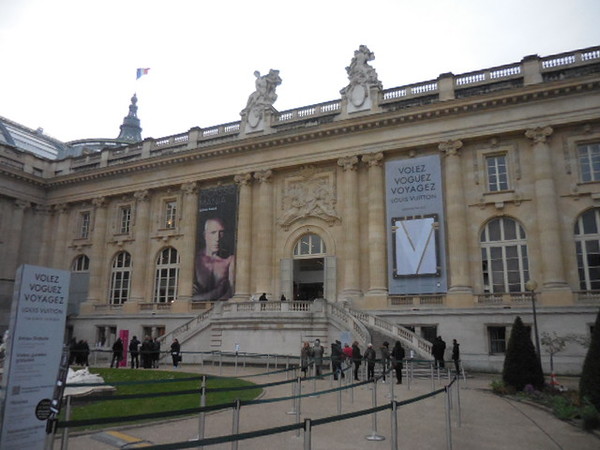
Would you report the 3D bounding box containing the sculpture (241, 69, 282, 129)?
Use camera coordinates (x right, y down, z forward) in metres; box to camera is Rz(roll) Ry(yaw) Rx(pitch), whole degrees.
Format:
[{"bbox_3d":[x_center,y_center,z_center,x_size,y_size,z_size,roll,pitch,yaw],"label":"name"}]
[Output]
[{"bbox_3d":[-3.334,-10.467,40.952,3.000,5.168,2.000,-6,-13,25],"label":"sculpture"}]

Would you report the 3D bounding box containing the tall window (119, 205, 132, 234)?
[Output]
[{"bbox_3d":[-16.054,-0.471,44.814,1.402,2.751,0.200,-6,-13,25],"label":"tall window"}]

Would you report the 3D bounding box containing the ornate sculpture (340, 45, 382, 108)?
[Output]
[{"bbox_3d":[4.629,-10.785,36.056,2.850,5.700,1.800,-6,-15,25],"label":"ornate sculpture"}]

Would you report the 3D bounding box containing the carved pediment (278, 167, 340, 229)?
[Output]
[{"bbox_3d":[0.770,-1.915,36.453,4.907,4.347,0.600,-6,-13,25],"label":"carved pediment"}]

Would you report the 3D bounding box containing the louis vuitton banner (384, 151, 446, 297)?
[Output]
[{"bbox_3d":[7.658,0.109,32.150,3.725,9.123,0.150,-6,-13,25],"label":"louis vuitton banner"}]

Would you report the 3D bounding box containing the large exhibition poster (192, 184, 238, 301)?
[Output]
[{"bbox_3d":[-6.644,1.388,38.342,3.700,9.200,0.080,-6,-15,25],"label":"large exhibition poster"}]

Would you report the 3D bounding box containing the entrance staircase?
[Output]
[{"bbox_3d":[-1.166,6.847,30.168,18.300,4.000,5.700,-6,-15,25],"label":"entrance staircase"}]

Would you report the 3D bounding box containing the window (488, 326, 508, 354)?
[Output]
[{"bbox_3d":[11.611,6.792,28.575,0.988,1.566,0.200,-6,-13,25],"label":"window"}]

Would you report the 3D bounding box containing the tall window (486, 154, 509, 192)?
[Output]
[{"bbox_3d":[12.502,-3.314,30.654,1.220,2.600,0.250,-6,-15,25],"label":"tall window"}]

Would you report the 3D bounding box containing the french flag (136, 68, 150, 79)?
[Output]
[{"bbox_3d":[-32.657,-31.614,101.268,3.100,2.200,0.400,6,-14,-19],"label":"french flag"}]

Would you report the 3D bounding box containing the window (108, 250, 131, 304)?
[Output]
[{"bbox_3d":[-15.632,4.596,42.827,2.650,4.700,0.300,-6,-15,25],"label":"window"}]

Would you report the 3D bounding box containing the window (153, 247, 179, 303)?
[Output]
[{"bbox_3d":[-11.394,4.315,41.466,2.758,4.888,0.250,-6,-13,25],"label":"window"}]

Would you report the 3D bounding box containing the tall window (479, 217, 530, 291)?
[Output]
[{"bbox_3d":[12.504,1.789,29.664,2.650,4.700,0.300,-6,-15,25],"label":"tall window"}]

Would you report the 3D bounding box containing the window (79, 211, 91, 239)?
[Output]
[{"bbox_3d":[-20.812,0.024,47.032,1.439,2.756,0.200,-6,-13,25],"label":"window"}]

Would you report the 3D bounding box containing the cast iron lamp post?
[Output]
[{"bbox_3d":[9.523,4.315,19.522,0.460,4.279,0.460,-6,-13,25],"label":"cast iron lamp post"}]

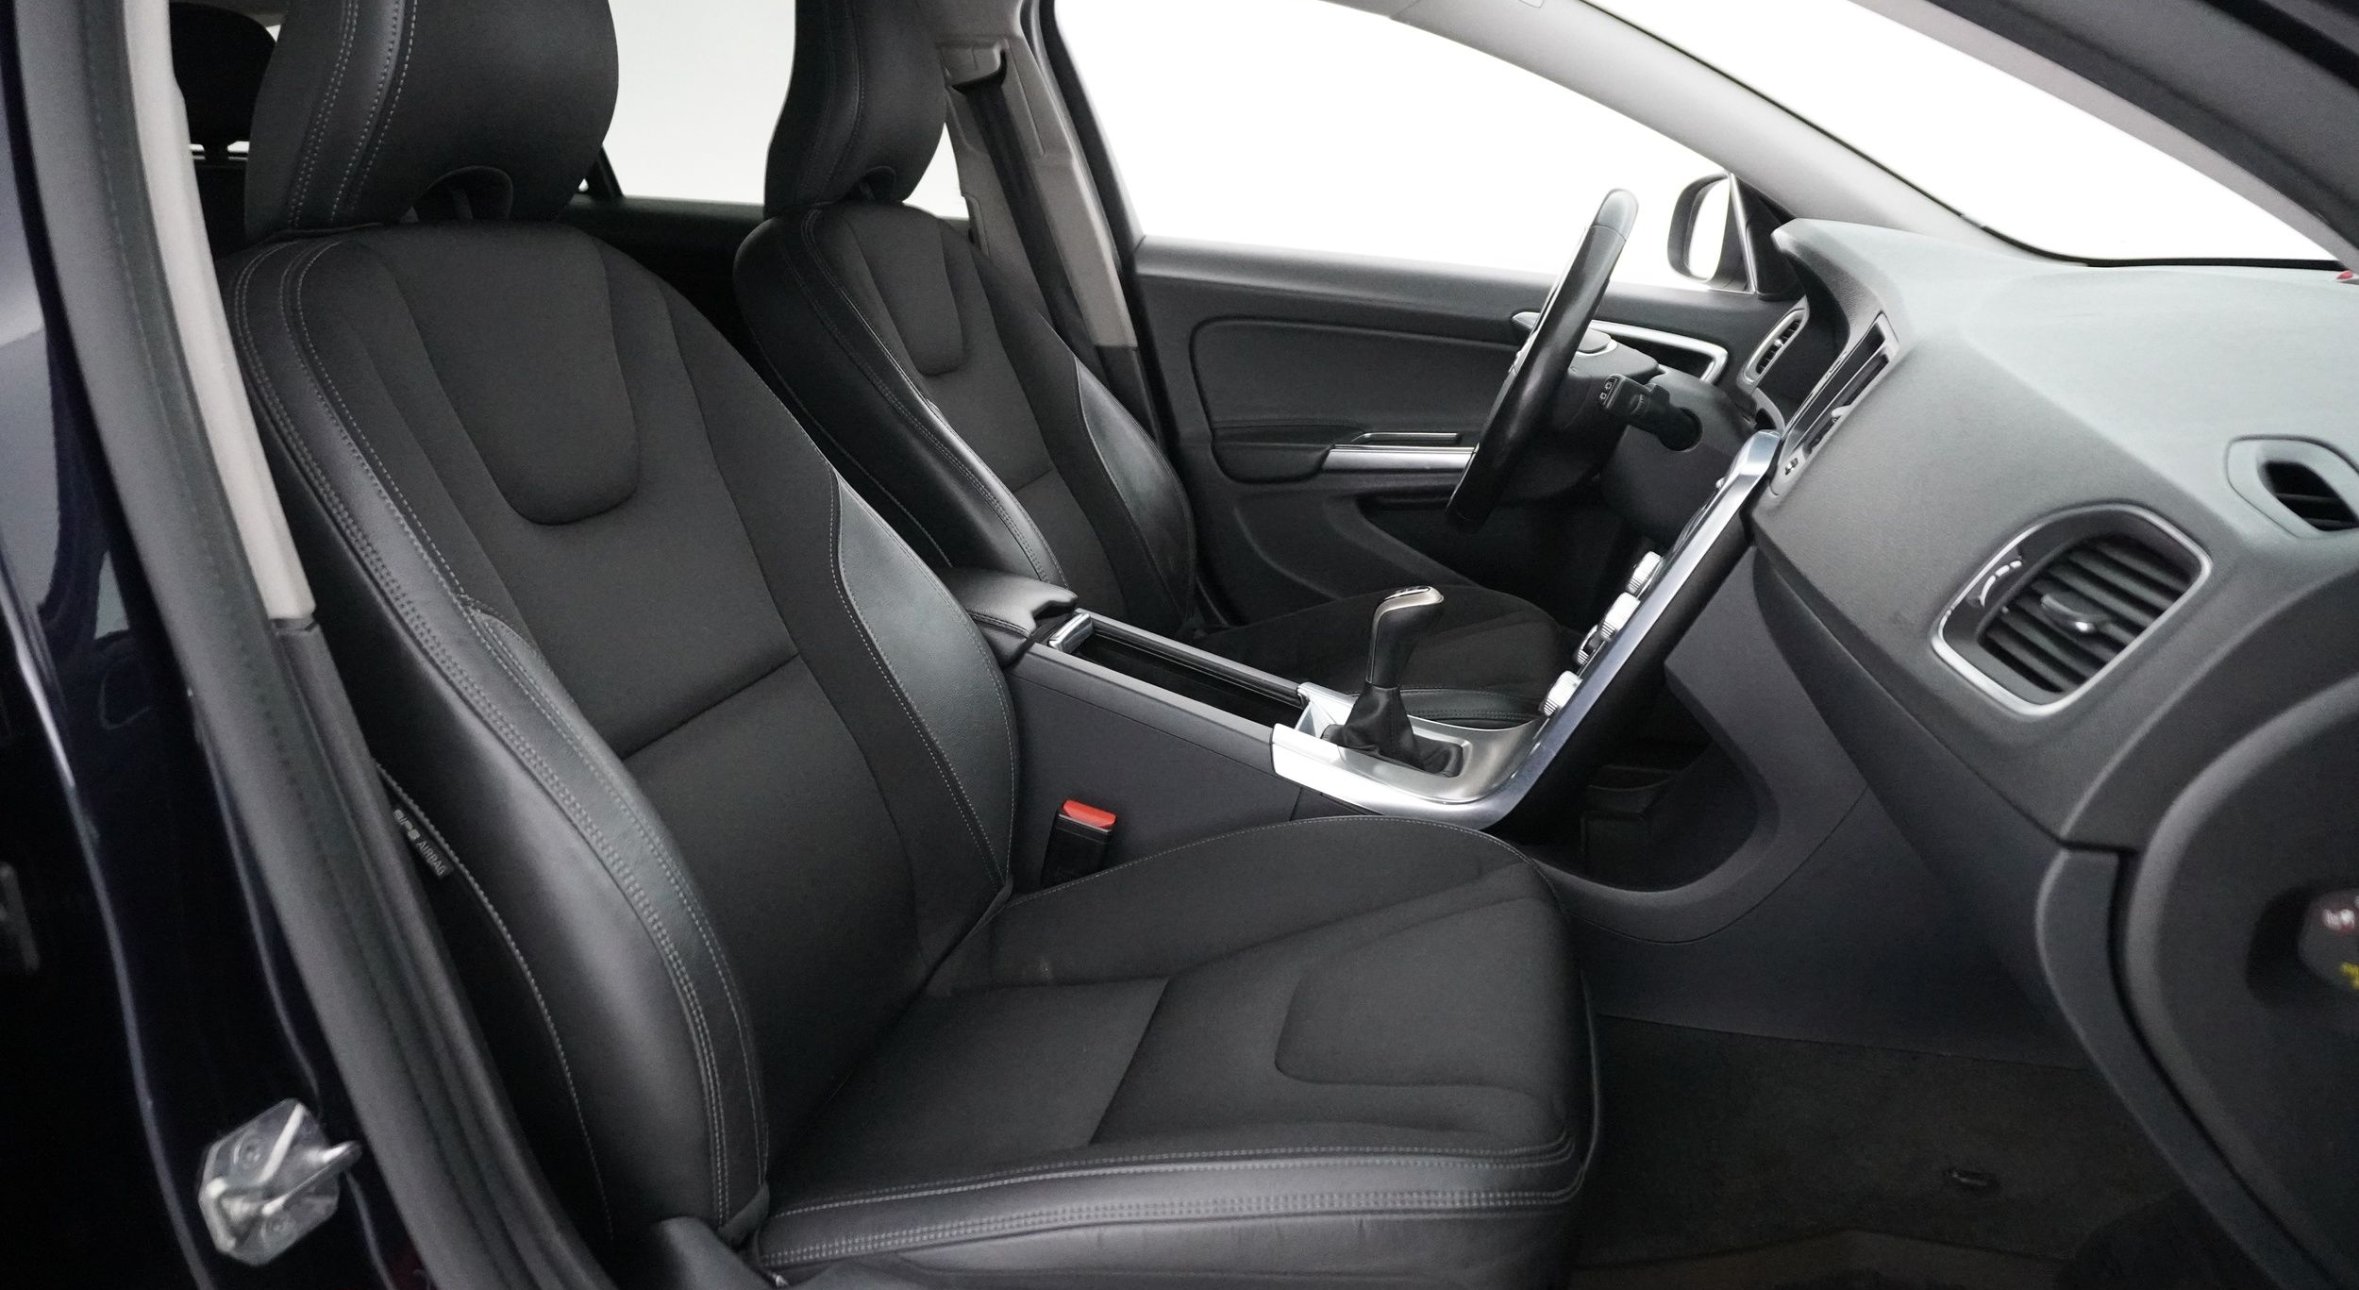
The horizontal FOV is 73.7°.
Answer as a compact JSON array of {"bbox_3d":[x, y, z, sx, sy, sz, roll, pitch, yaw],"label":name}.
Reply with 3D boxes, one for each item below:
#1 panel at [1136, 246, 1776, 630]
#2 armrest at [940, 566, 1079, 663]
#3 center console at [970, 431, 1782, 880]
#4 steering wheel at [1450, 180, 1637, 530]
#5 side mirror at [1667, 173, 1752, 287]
[{"bbox_3d":[0.384,-0.209,2.013,0.940,0.600,0.140,4,17,14],"label":"panel"},{"bbox_3d":[-0.235,-0.042,1.474,0.260,0.075,0.190,10,18,12],"label":"armrest"},{"bbox_3d":[0.100,-0.004,1.396,0.780,0.440,0.250,4,17,14],"label":"center console"},{"bbox_3d":[0.386,-0.291,1.640,0.100,0.380,0.380,27,21,6],"label":"steering wheel"},{"bbox_3d":[0.736,-0.545,2.070,0.150,0.150,0.230,1,16,2],"label":"side mirror"}]

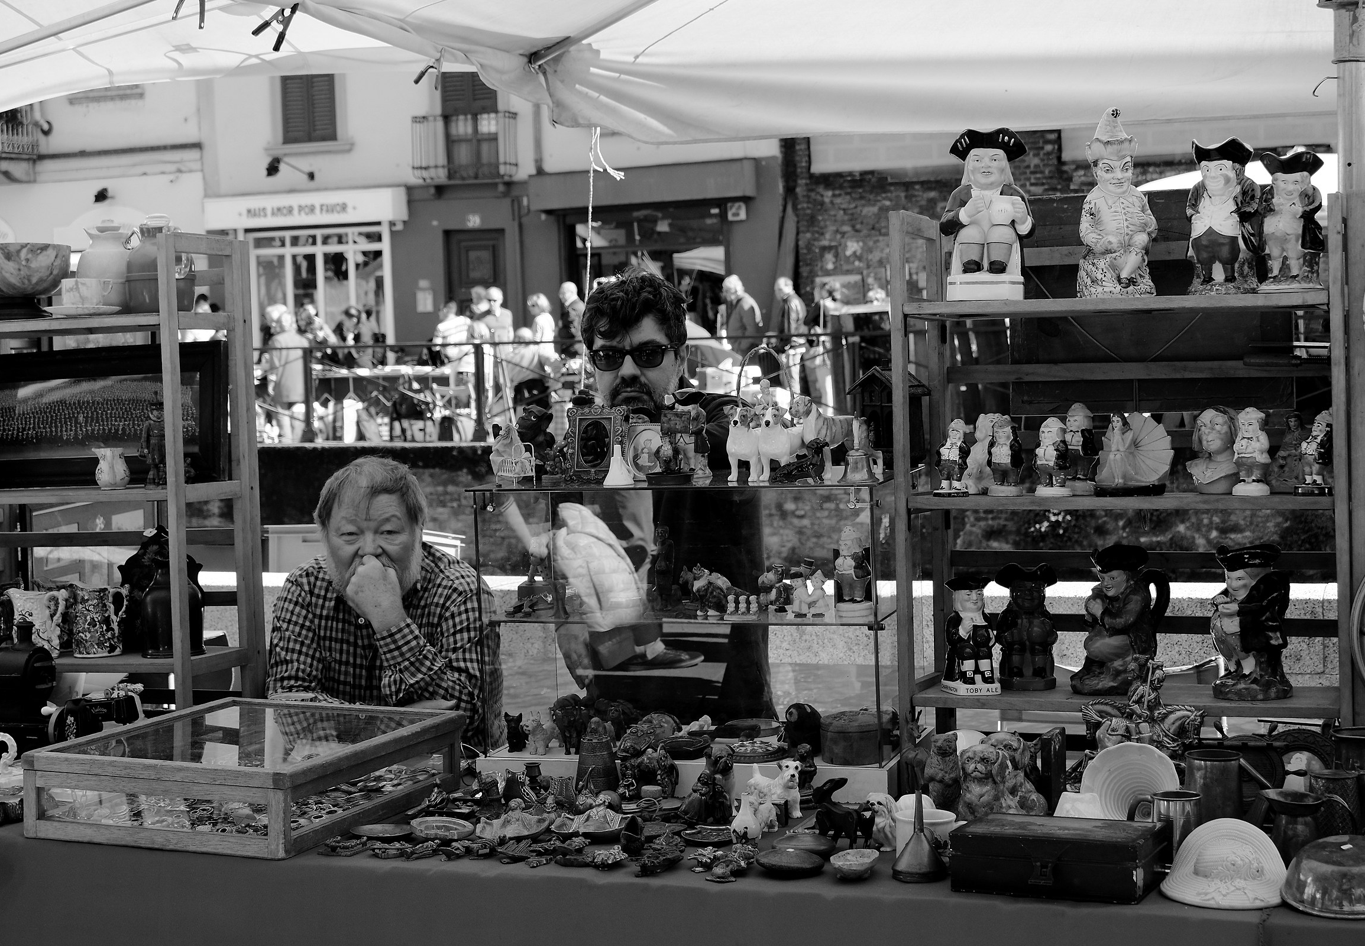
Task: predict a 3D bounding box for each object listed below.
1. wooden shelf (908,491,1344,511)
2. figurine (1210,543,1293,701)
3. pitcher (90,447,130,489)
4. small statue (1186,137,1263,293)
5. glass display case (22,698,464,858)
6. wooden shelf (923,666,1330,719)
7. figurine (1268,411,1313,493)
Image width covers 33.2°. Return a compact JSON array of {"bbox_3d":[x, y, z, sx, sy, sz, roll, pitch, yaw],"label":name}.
[{"bbox_3d":[0.722,0.042,3.714,0.659,0.021,0.275,-1,2,18],"label":"wooden shelf"},{"bbox_3d":[0.888,0.233,3.575,0.118,0.245,0.102,-4,4,-36],"label":"figurine"},{"bbox_3d":[-1.007,-0.008,4.027,0.078,0.076,0.062,-4,4,-30],"label":"pitcher"},{"bbox_3d":[0.819,-0.388,3.450,0.106,0.239,0.118,0,4,28],"label":"small statue"},{"bbox_3d":[-0.641,0.449,3.421,0.437,0.119,0.508,0,4,24],"label":"glass display case"},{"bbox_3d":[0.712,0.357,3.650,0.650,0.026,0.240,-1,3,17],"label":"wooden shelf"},{"bbox_3d":[0.975,-0.035,3.671,0.073,0.126,0.070,-1,2,18],"label":"figurine"}]

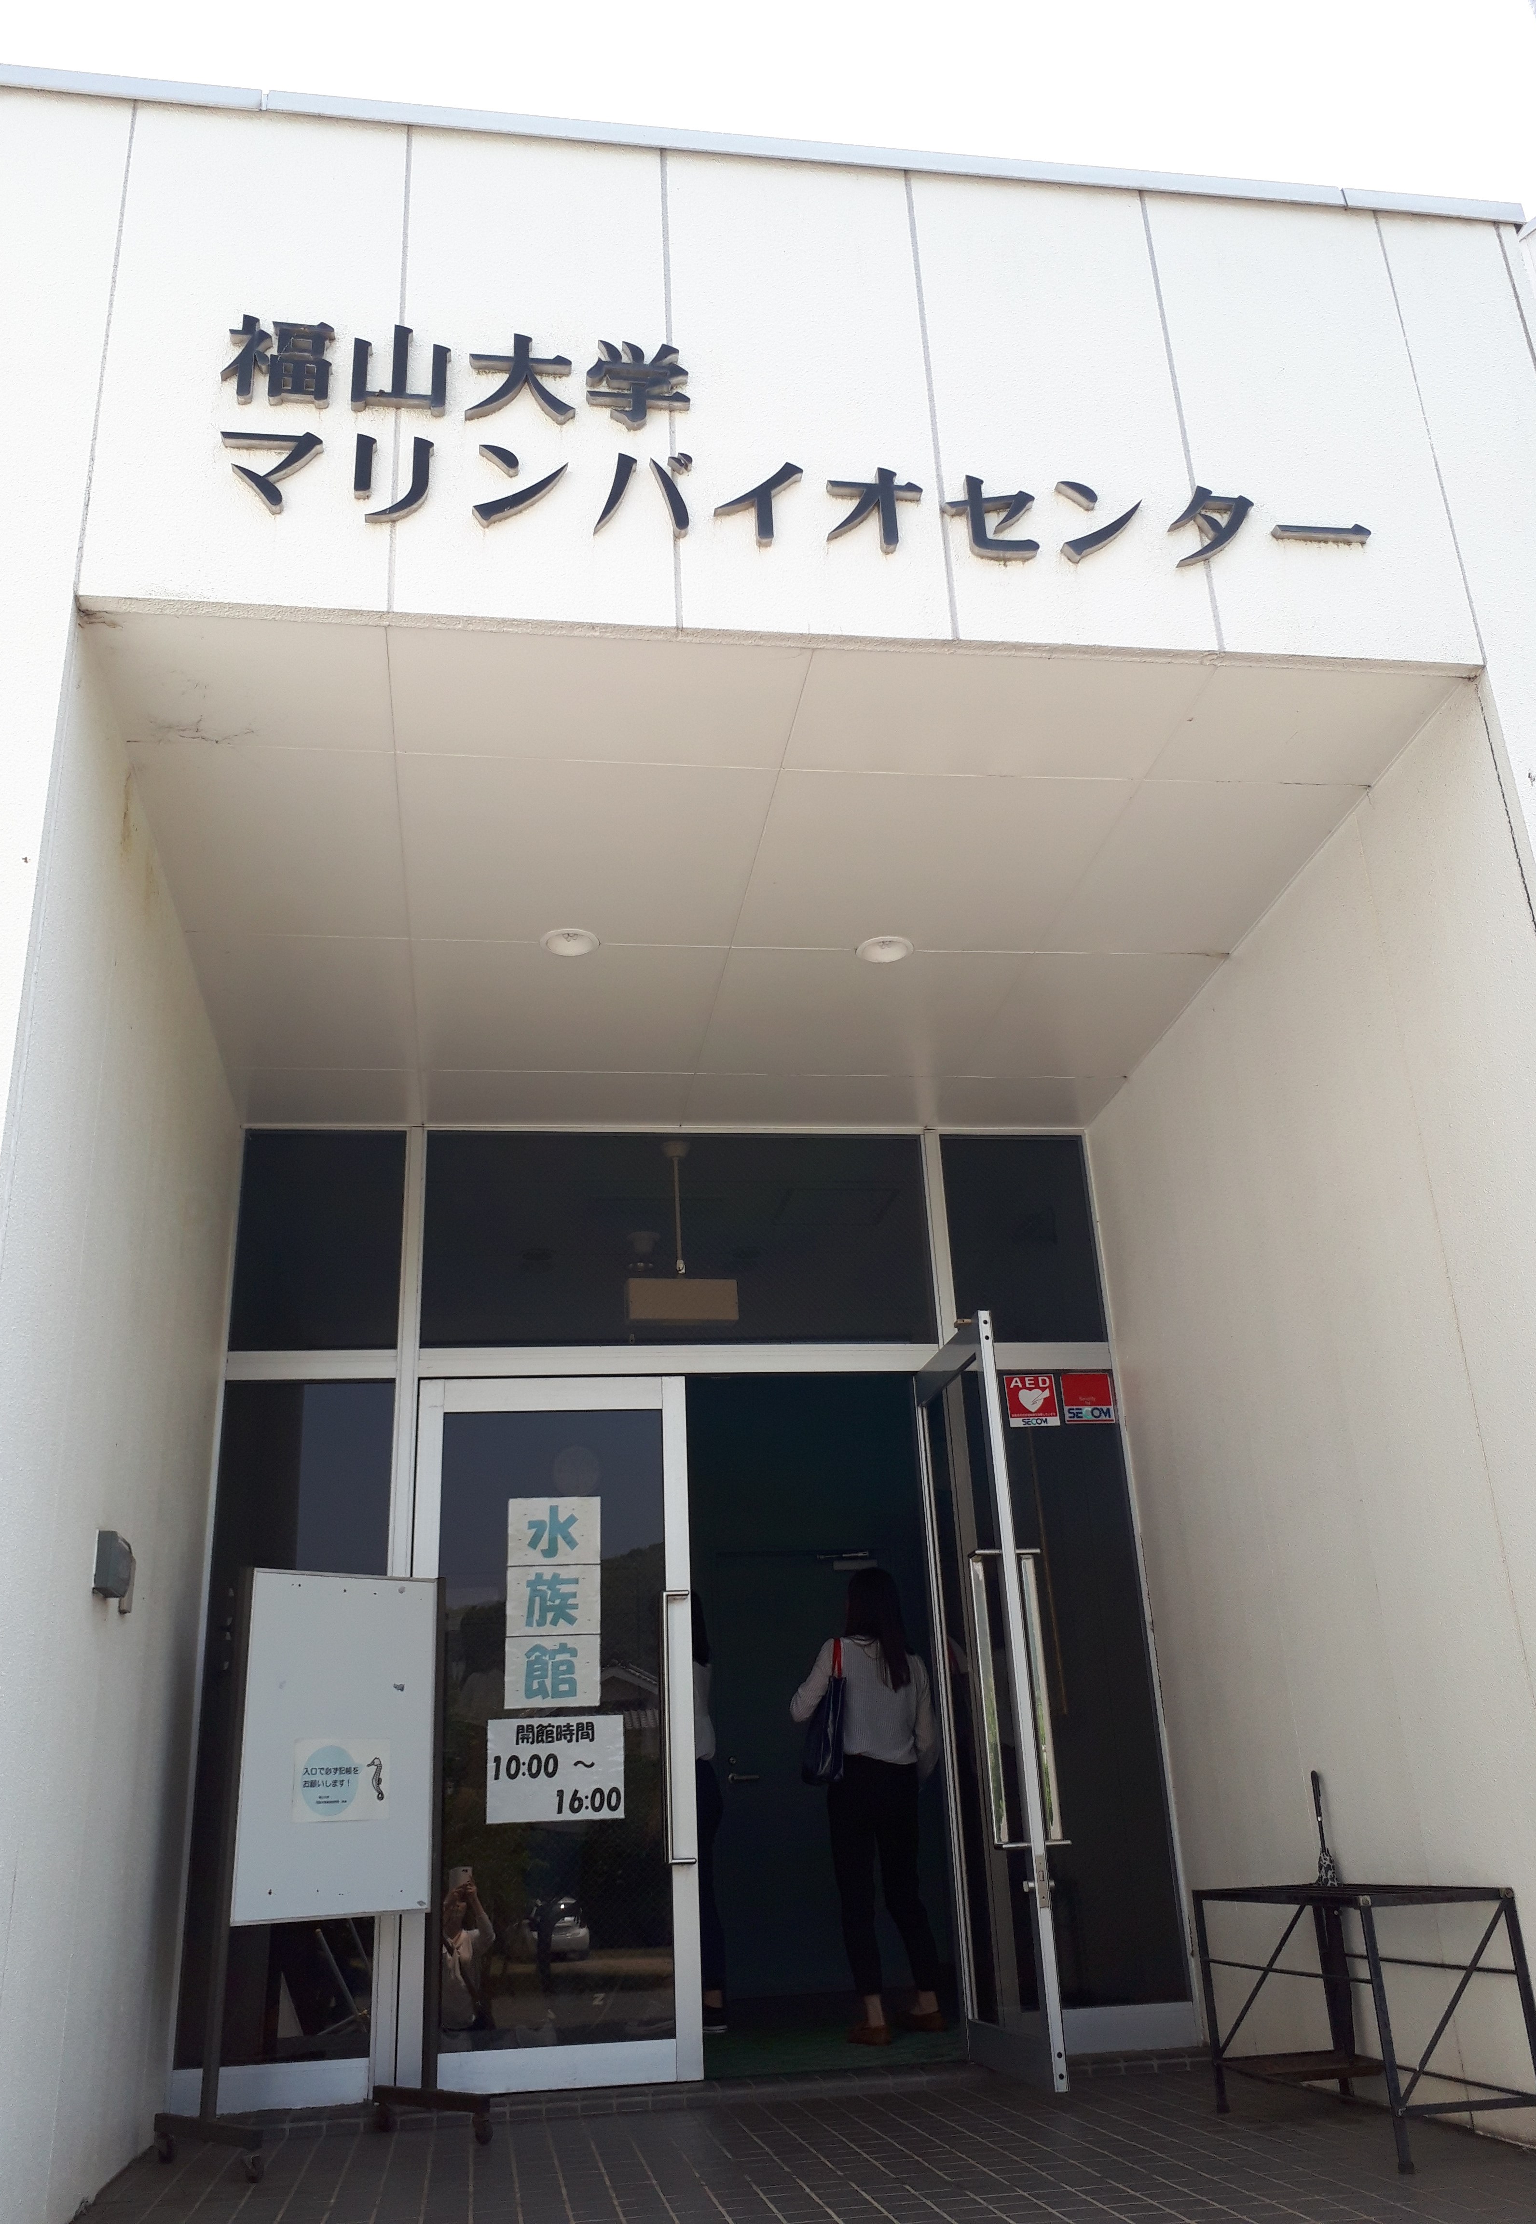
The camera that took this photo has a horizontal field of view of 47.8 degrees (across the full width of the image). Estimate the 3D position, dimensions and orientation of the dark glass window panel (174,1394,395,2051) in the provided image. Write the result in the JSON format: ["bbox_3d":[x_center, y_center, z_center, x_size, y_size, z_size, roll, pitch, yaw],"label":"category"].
[{"bbox_3d":[-1.463,1.803,5.337,0.550,1.990,0.040,0,-22,-8],"label":"dark glass window panel"}]

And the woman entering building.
[{"bbox_3d":[0.326,2.375,6.066,0.490,1.550,0.350,0,-22,-8],"label":"woman entering building"}]

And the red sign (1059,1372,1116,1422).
[{"bbox_3d":[1.115,0.992,6.017,0.172,0.178,0.010,0,-22,-8],"label":"red sign"}]

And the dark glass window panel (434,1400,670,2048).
[{"bbox_3d":[-0.663,1.864,5.421,0.720,1.875,0.040,0,-22,-8],"label":"dark glass window panel"}]

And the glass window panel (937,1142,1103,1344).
[{"bbox_3d":[0.915,0.447,6.226,0.545,0.780,0.040,0,-22,-8],"label":"glass window panel"}]

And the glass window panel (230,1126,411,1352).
[{"bbox_3d":[-1.521,0.430,5.897,0.550,0.780,0.040,0,-22,-8],"label":"glass window panel"}]

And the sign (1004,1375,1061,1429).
[{"bbox_3d":[0.917,0.996,5.988,0.173,0.180,0.010,0,-22,-8],"label":"sign"}]

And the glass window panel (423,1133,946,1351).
[{"bbox_3d":[-0.301,0.437,6.062,1.775,0.775,0.040,0,-22,-8],"label":"glass window panel"}]

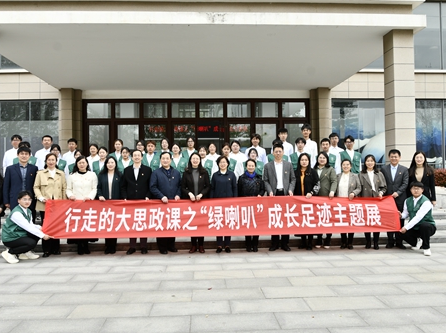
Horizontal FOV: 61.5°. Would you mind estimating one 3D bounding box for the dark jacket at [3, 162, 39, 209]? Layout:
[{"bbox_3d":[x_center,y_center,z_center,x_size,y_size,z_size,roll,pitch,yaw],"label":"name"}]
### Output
[{"bbox_3d":[-3.383,0.325,6.273,0.530,0.800,0.290,-1,-1,-12],"label":"dark jacket"}]

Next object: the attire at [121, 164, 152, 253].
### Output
[{"bbox_3d":[-1.457,0.700,6.328,0.500,1.485,0.300,-1,-1,-5],"label":"attire"}]

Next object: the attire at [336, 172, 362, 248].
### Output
[{"bbox_3d":[2.176,0.763,6.500,0.470,1.330,0.320,-1,-1,5],"label":"attire"}]

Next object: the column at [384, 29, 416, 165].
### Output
[{"bbox_3d":[4.555,-1.260,9.676,0.505,4.390,0.505,-1,-1,-3],"label":"column"}]

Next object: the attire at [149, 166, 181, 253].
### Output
[{"bbox_3d":[-0.989,0.730,6.447,0.540,1.460,0.330,-1,-1,-4],"label":"attire"}]

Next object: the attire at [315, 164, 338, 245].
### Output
[{"bbox_3d":[1.816,0.673,6.548,0.430,1.434,0.300,-1,-1,19],"label":"attire"}]

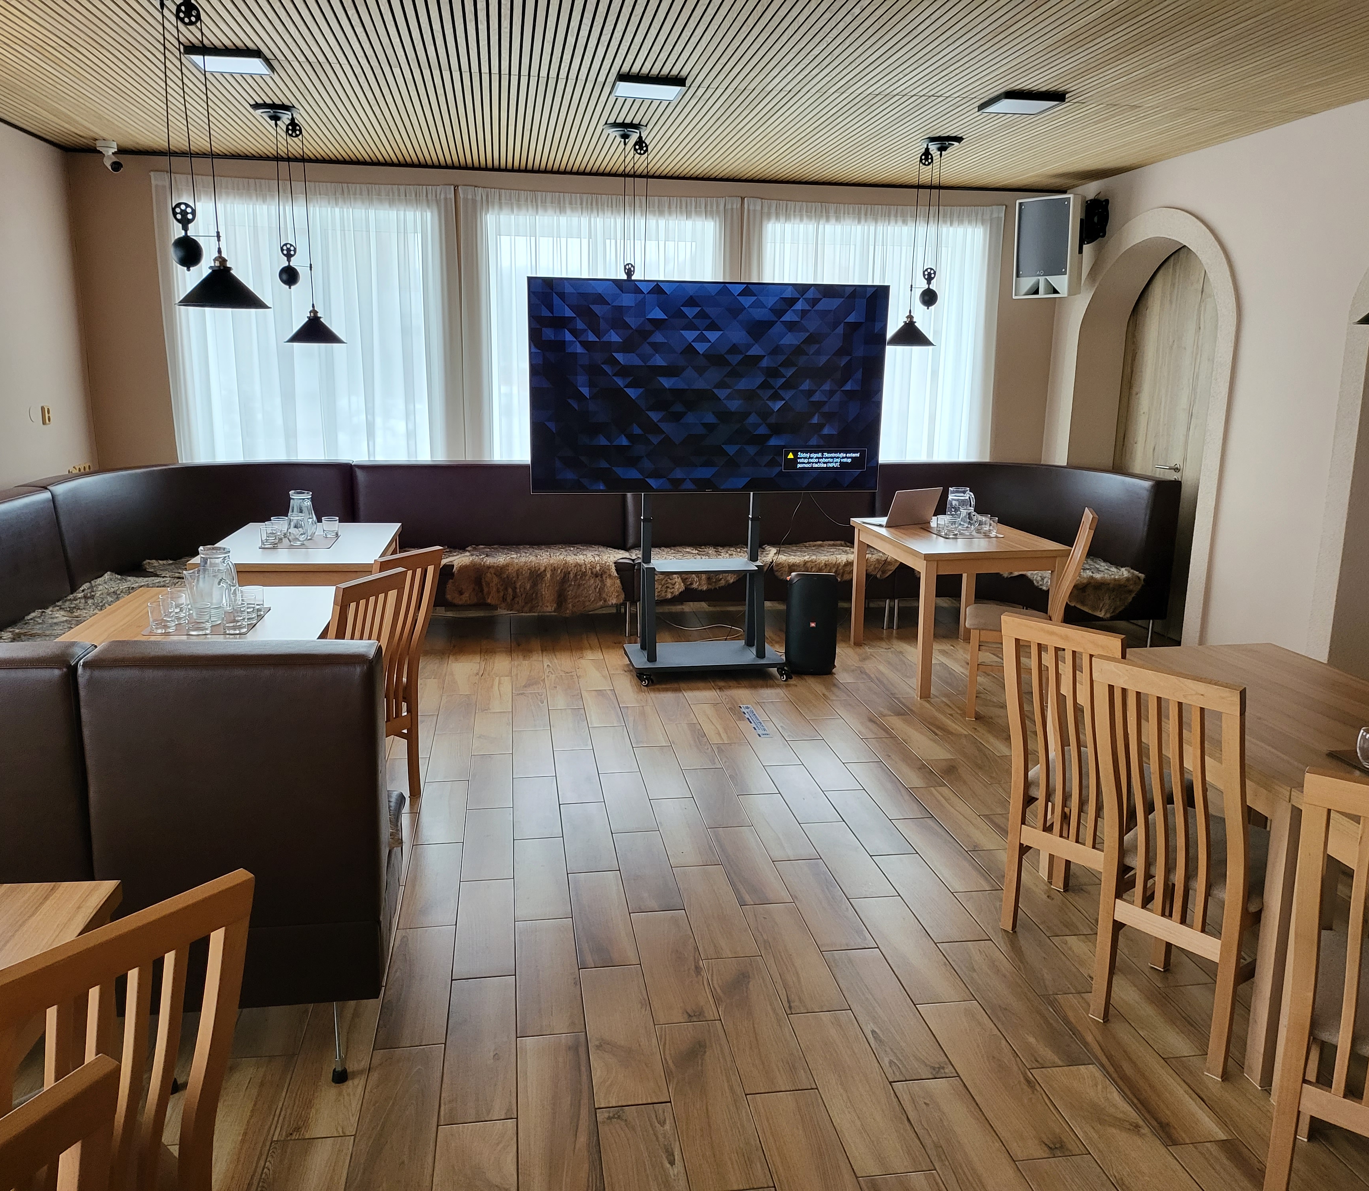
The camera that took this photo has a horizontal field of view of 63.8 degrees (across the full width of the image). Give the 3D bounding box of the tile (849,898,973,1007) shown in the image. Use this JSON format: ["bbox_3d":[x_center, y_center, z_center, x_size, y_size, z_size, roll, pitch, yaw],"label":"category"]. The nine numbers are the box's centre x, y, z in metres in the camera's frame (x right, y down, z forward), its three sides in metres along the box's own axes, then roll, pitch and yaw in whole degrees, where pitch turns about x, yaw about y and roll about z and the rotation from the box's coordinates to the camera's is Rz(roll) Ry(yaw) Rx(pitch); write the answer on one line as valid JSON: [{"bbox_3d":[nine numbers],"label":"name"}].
[{"bbox_3d":[0.657,1.040,3.255,0.173,0.010,0.599,-1,12,-9],"label":"tile"}]

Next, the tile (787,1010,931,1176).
[{"bbox_3d":[0.406,1.176,2.636,0.173,0.010,0.600,-1,12,-9],"label":"tile"}]

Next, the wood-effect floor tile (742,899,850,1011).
[{"bbox_3d":[0.312,1.052,3.219,0.173,0.010,0.600,-1,12,-9],"label":"wood-effect floor tile"}]

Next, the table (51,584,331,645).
[{"bbox_3d":[-1.701,0.470,3.997,0.850,0.755,1.300,-1,12,-9],"label":"table"}]

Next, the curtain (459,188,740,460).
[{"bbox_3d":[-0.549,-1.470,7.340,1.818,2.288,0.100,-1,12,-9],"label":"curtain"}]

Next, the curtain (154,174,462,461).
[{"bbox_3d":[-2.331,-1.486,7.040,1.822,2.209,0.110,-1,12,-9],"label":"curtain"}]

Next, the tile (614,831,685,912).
[{"bbox_3d":[-0.132,0.928,3.726,0.176,0.010,0.600,-1,12,-9],"label":"tile"}]

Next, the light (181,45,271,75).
[{"bbox_3d":[-1.847,-2.179,4.487,0.285,0.035,0.280,-1,12,-9],"label":"light"}]

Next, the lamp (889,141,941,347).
[{"bbox_3d":[1.246,-1.874,5.917,0.294,1.035,0.270,-1,12,-9],"label":"lamp"}]

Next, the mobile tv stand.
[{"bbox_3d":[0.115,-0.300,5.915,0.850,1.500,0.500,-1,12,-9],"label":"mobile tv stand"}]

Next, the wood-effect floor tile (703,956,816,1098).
[{"bbox_3d":[0.185,1.117,2.898,0.173,0.010,0.600,-1,12,-9],"label":"wood-effect floor tile"}]

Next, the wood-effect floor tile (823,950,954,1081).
[{"bbox_3d":[0.529,1.103,2.935,0.176,0.010,0.600,-1,12,-9],"label":"wood-effect floor tile"}]

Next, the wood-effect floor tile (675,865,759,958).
[{"bbox_3d":[0.091,0.994,3.480,0.173,0.010,0.600,-1,12,-9],"label":"wood-effect floor tile"}]

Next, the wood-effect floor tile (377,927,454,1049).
[{"bbox_3d":[-0.732,1.066,3.030,0.176,0.010,0.600,-1,12,-9],"label":"wood-effect floor tile"}]

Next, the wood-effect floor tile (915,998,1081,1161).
[{"bbox_3d":[0.750,1.163,2.674,0.173,0.010,0.599,-1,12,-9],"label":"wood-effect floor tile"}]

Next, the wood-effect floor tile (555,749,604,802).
[{"bbox_3d":[-0.445,0.748,4.564,0.176,0.010,0.600,-1,12,-9],"label":"wood-effect floor tile"}]

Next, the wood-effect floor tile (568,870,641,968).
[{"bbox_3d":[-0.256,0.996,3.405,0.173,0.010,0.599,-1,12,-9],"label":"wood-effect floor tile"}]

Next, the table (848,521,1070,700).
[{"bbox_3d":[1.507,0.031,6.272,0.820,0.765,1.265,-1,12,-8],"label":"table"}]

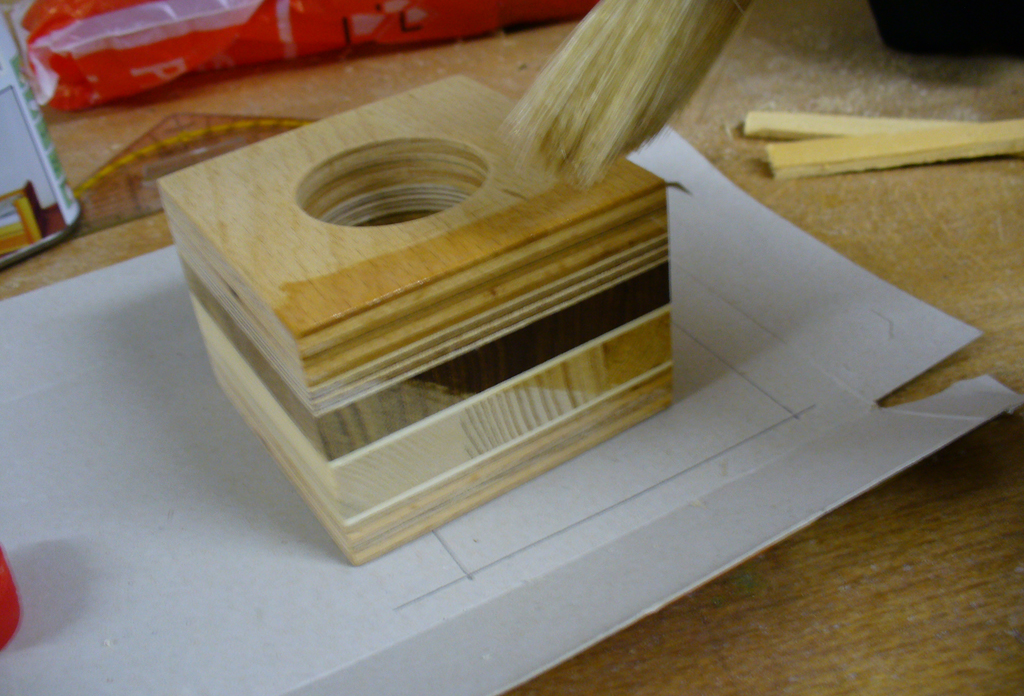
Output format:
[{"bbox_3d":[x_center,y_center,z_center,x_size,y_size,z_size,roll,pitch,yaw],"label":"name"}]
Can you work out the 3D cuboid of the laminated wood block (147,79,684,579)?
[{"bbox_3d":[-0.022,-0.012,0.248,0.081,0.057,0.080,-25,39,-23],"label":"laminated wood block"}]

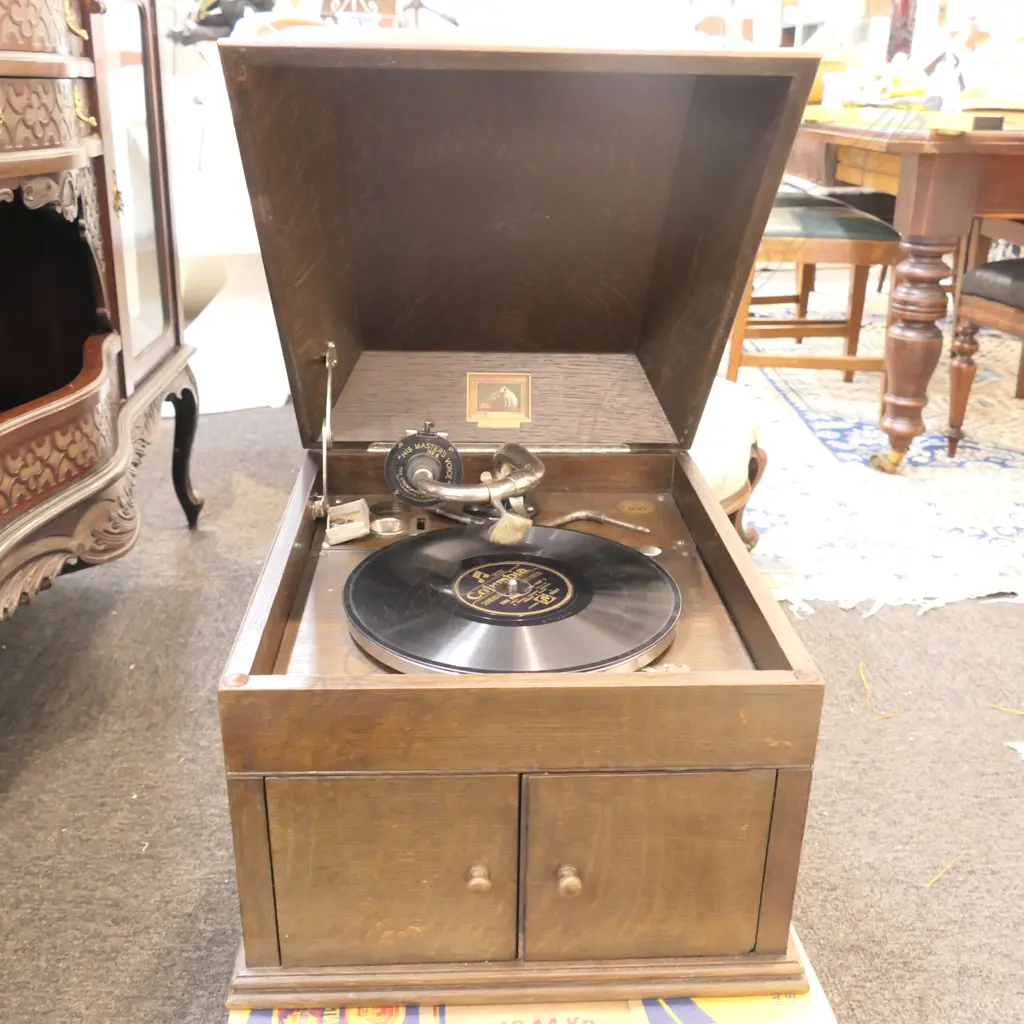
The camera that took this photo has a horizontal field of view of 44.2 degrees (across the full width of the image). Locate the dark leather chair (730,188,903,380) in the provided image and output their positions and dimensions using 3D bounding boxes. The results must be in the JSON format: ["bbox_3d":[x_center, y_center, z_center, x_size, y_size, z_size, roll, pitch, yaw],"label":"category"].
[{"bbox_3d":[0.742,-0.701,3.187,0.490,0.900,0.460,1,22,0],"label":"dark leather chair"}]

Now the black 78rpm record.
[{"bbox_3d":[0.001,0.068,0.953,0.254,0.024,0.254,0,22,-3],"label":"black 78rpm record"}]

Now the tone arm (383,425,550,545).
[{"bbox_3d":[-0.040,-0.032,1.089,0.135,0.120,0.165,3,22,5],"label":"tone arm"}]

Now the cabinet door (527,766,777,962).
[{"bbox_3d":[0.087,0.234,0.833,0.163,0.146,0.028,0,22,-3],"label":"cabinet door"}]

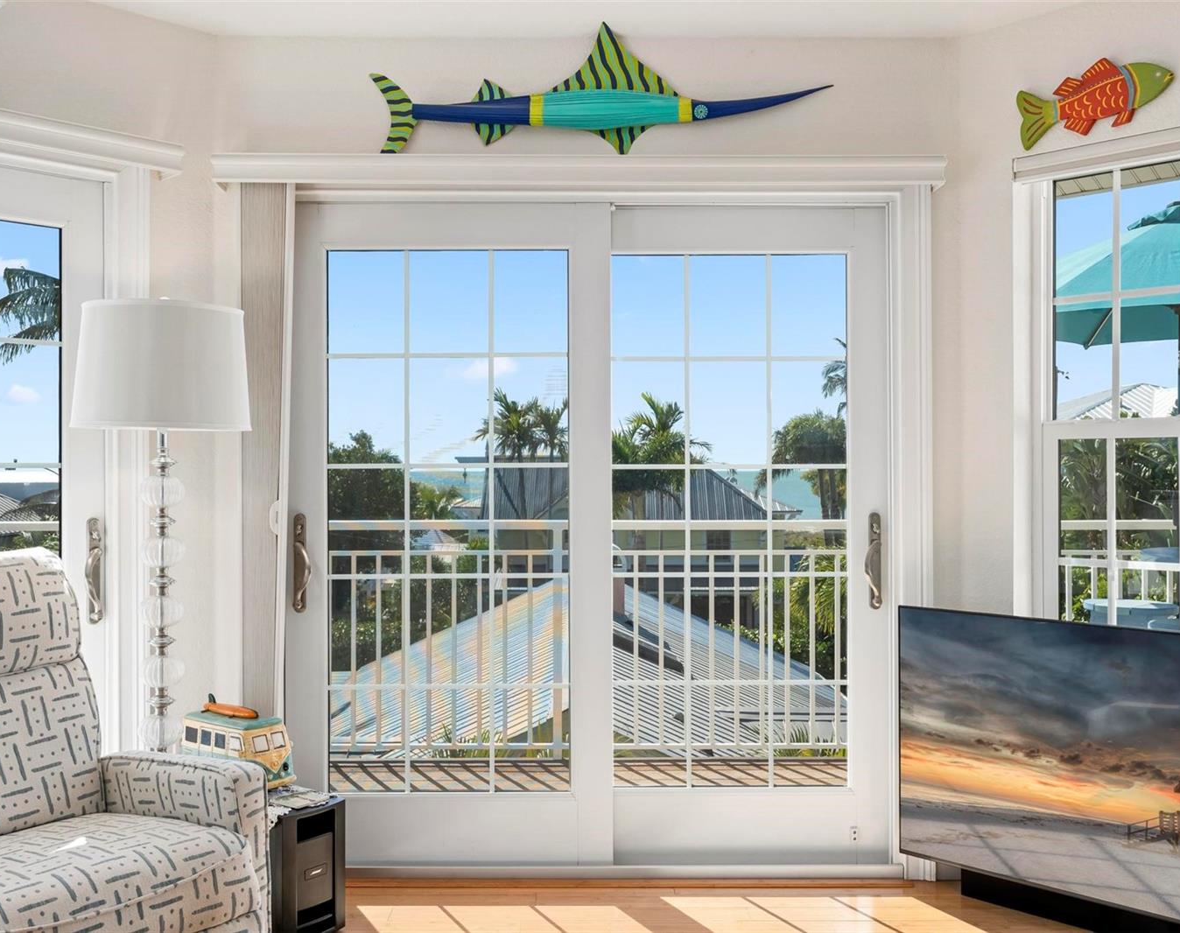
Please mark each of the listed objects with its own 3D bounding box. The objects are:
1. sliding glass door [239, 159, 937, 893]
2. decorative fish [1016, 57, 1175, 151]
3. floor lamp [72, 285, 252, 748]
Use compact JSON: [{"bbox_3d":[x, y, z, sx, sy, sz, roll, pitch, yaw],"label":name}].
[{"bbox_3d":[-0.029,0.165,3.370,2.040,2.070,0.190,0,0,0],"label":"sliding glass door"},{"bbox_3d":[1.326,-0.970,3.083,0.412,0.204,0.035,0,0,45],"label":"decorative fish"},{"bbox_3d":[-1.043,0.396,2.850,0.413,1.610,0.413,0,0,0],"label":"floor lamp"}]

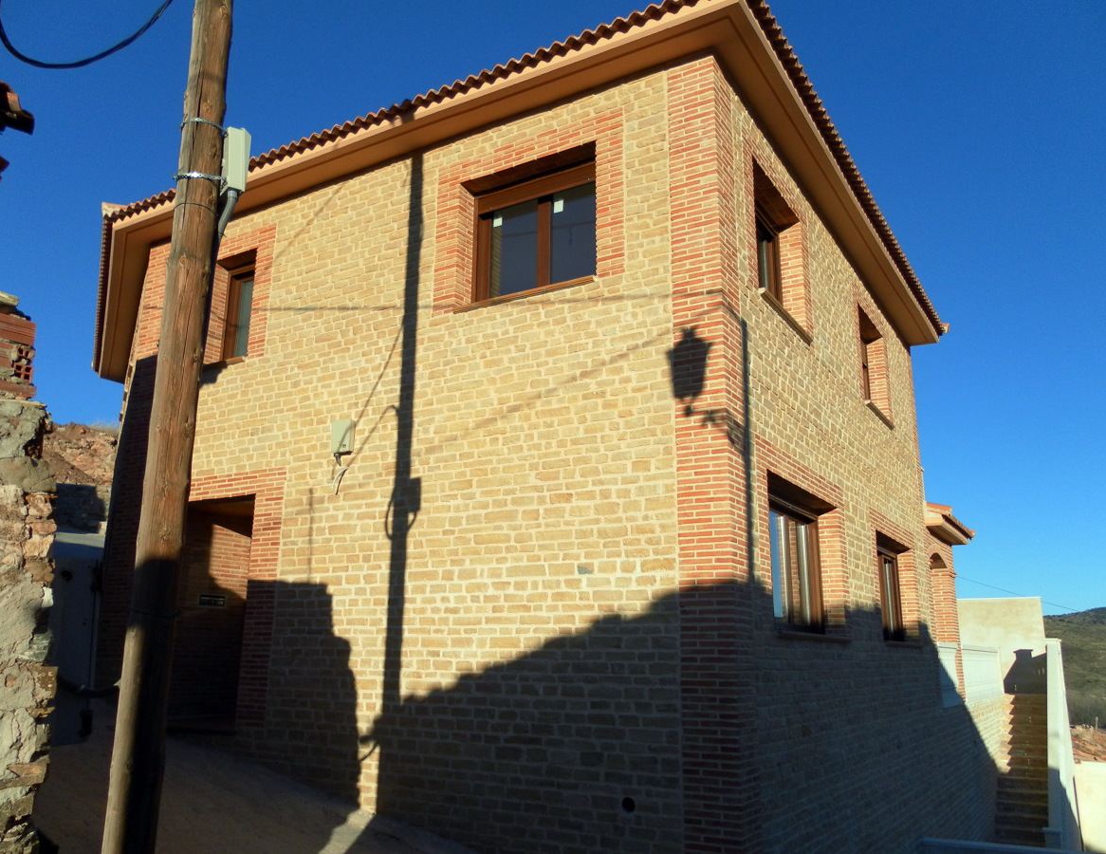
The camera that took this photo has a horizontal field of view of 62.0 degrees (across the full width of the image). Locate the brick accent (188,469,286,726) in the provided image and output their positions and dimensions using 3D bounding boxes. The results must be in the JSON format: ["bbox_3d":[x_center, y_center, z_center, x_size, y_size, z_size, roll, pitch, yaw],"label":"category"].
[{"bbox_3d":[-3.538,1.811,9.818,1.988,2.588,0.250,-8,-17,31],"label":"brick accent"}]

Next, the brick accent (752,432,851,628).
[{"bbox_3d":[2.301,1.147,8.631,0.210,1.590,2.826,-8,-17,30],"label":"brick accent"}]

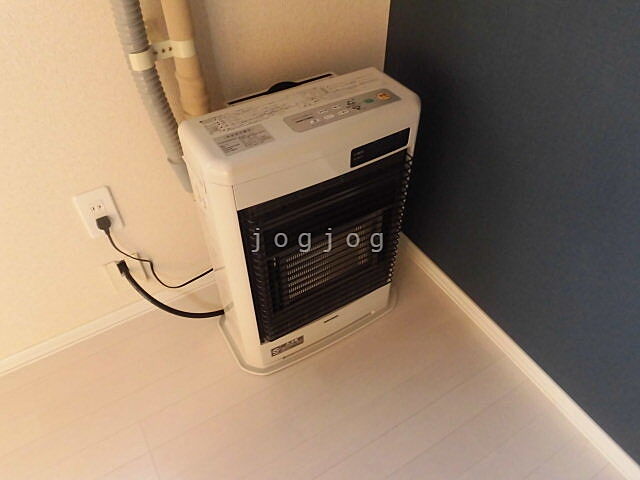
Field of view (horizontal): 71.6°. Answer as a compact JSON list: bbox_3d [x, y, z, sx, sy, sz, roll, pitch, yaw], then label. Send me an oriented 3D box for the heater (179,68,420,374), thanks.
[{"bbox_3d":[-0.029,-0.018,1.008,0.473,0.623,0.246,-23,50,-20],"label":"heater"}]

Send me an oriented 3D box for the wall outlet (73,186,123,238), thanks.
[{"bbox_3d":[-0.478,-0.057,0.967,0.071,0.120,0.012,-22,49,-21],"label":"wall outlet"}]

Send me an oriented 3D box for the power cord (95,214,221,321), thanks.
[{"bbox_3d":[-0.370,0.075,1.084,0.210,0.340,0.135,-22,49,-21],"label":"power cord"}]

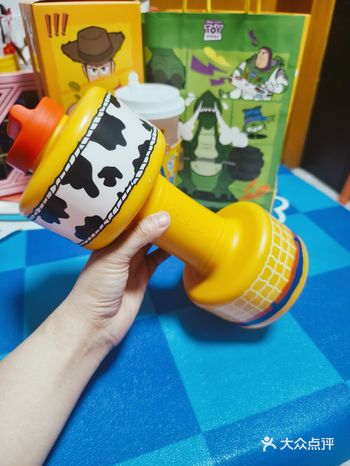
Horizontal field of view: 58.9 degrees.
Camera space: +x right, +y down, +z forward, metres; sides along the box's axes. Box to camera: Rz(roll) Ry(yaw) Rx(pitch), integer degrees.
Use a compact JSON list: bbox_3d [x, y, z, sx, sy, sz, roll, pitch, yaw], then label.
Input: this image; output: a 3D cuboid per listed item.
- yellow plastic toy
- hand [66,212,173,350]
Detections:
[{"bbox_3d":[-0.012,-0.017,0.269,0.261,0.111,0.111,31,0,-24],"label":"yellow plastic toy"},{"bbox_3d":[-0.045,0.032,0.261,0.130,0.072,0.080,-56,22,-19],"label":"hand"}]

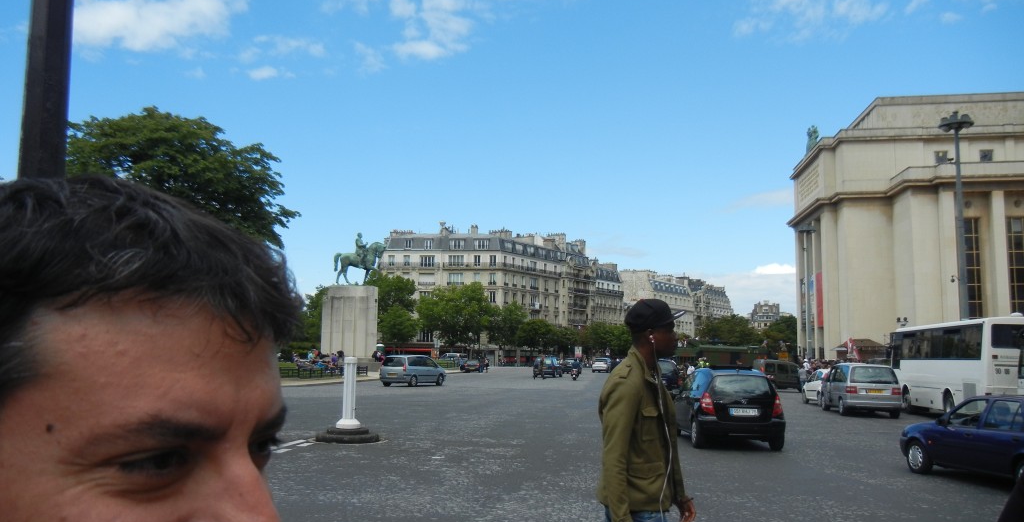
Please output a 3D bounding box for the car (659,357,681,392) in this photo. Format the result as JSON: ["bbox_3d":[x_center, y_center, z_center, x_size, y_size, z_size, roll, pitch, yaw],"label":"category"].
[{"bbox_3d":[6.155,5.156,37.672,1.780,1.620,4.350,0,-6,4],"label":"car"}]

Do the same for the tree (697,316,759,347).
[{"bbox_3d":[44.895,16.462,184.464,12.924,10.259,11.500,0,-6,0],"label":"tree"}]

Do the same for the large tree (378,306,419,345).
[{"bbox_3d":[-17.053,11.157,131.523,6.395,9.127,6.600,0,-6,0],"label":"large tree"}]

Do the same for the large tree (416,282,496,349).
[{"bbox_3d":[-8.286,9.374,131.335,11.899,12.721,11.000,0,-6,0],"label":"large tree"}]

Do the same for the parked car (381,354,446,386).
[{"bbox_3d":[-5.473,6.239,50.302,1.850,1.740,4.600,-3,-7,26],"label":"parked car"}]

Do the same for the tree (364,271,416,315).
[{"bbox_3d":[-15.126,7.277,107.829,7.800,12.200,7.800,1,-6,0],"label":"tree"}]

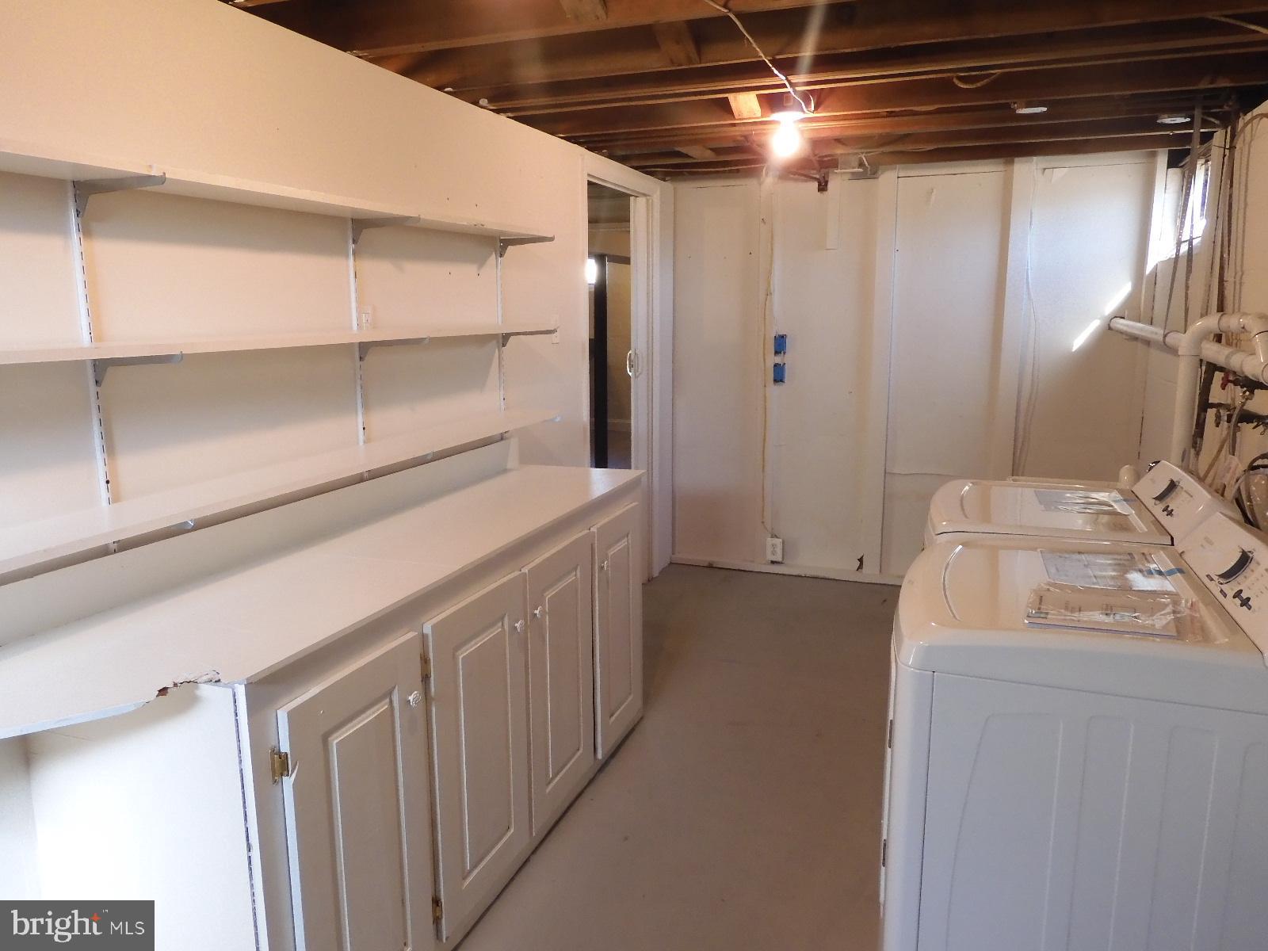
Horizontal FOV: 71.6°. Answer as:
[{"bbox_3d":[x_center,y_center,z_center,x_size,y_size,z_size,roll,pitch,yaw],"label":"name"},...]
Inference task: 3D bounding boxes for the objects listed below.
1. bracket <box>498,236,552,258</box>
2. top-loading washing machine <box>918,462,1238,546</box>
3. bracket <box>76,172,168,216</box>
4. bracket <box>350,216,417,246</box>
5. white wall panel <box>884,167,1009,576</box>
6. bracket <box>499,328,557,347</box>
[{"bbox_3d":[-0.373,-0.805,3.088,0.220,0.070,0.015,3,11,20],"label":"bracket"},{"bbox_3d":[1.187,0.493,2.553,0.690,1.033,0.700,3,11,20],"label":"top-loading washing machine"},{"bbox_3d":[-0.924,-0.504,1.586,0.222,0.070,0.015,3,11,20],"label":"bracket"},{"bbox_3d":[-0.652,-0.652,2.331,0.220,0.070,0.015,3,11,20],"label":"bracket"},{"bbox_3d":[1.581,-0.483,4.540,0.514,2.116,0.030,3,11,20],"label":"white wall panel"},{"bbox_3d":[-0.372,-0.491,3.140,0.220,0.070,0.015,3,11,20],"label":"bracket"}]

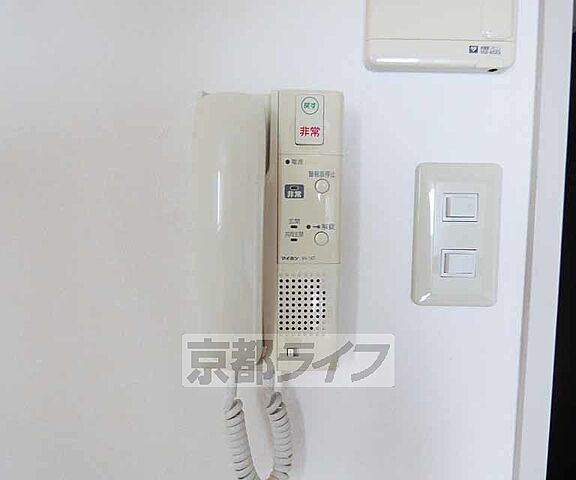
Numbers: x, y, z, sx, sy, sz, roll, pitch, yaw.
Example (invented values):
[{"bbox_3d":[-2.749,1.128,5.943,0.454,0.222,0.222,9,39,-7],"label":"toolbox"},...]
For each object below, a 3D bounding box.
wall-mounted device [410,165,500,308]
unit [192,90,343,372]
[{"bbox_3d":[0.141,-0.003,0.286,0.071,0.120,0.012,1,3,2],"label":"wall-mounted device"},{"bbox_3d":[-0.014,-0.004,0.257,0.105,0.208,0.062,0,3,-2],"label":"unit"}]

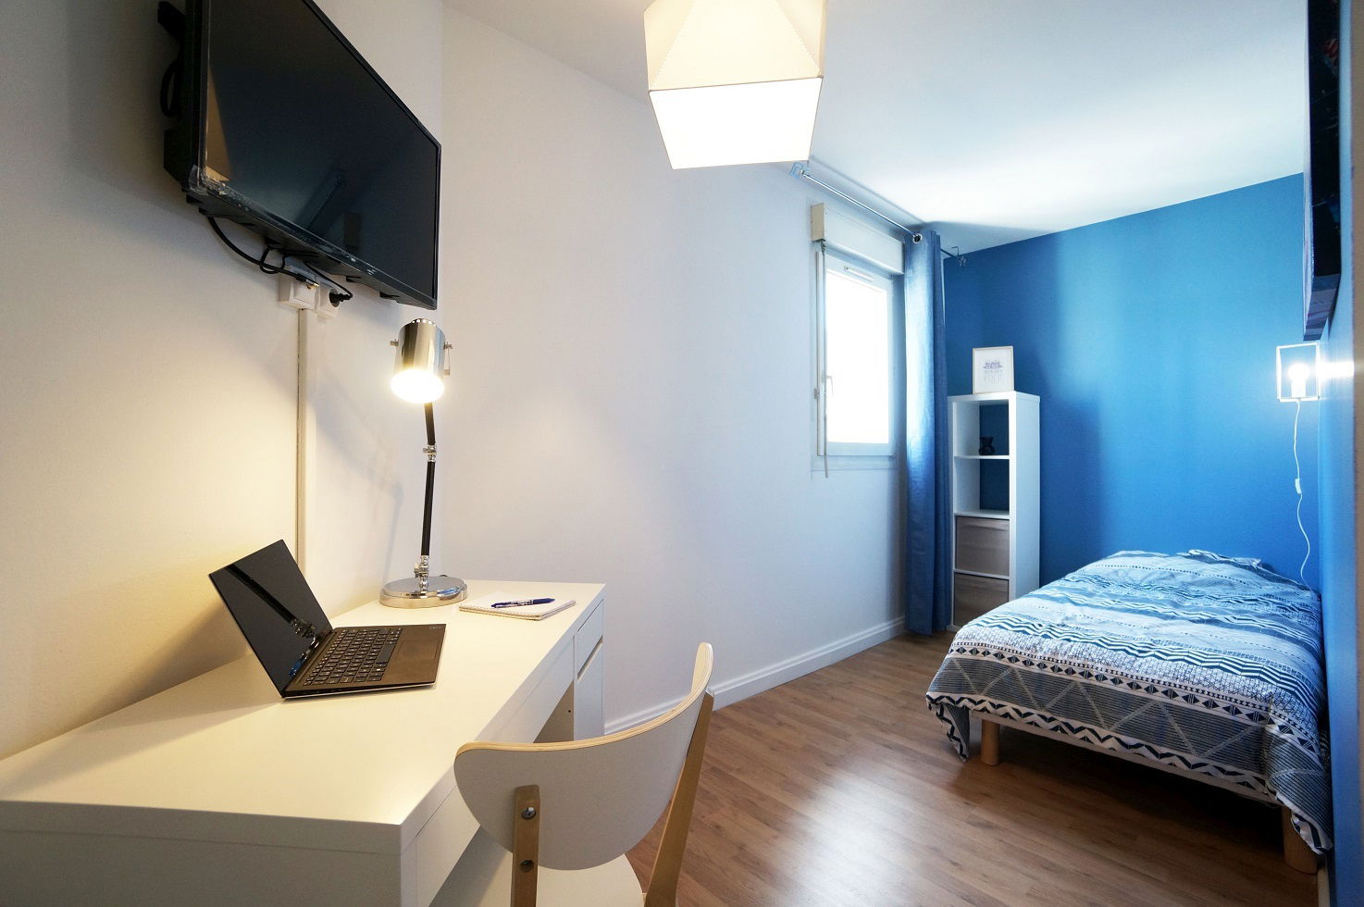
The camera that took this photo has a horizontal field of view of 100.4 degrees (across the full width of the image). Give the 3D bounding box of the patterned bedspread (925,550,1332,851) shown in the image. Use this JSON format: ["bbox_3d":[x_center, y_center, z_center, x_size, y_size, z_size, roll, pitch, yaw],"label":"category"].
[{"bbox_3d":[1.985,0.778,2.388,1.930,0.510,0.990,0,0,-41],"label":"patterned bedspread"}]

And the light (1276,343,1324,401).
[{"bbox_3d":[2.688,-0.357,2.474,0.100,0.235,0.120,0,0,-41],"label":"light"}]

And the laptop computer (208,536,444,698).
[{"bbox_3d":[-0.566,0.263,0.971,0.284,0.195,0.304,0,0,-19],"label":"laptop computer"}]

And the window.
[{"bbox_3d":[0.974,-0.496,3.116,0.770,1.060,0.080,0,0,-41],"label":"window"}]

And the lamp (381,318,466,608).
[{"bbox_3d":[-0.643,0.010,1.415,0.210,0.690,0.250,0,0,-18],"label":"lamp"}]

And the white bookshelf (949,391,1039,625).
[{"bbox_3d":[1.965,0.380,3.598,0.390,1.470,0.420,0,0,-41],"label":"white bookshelf"}]

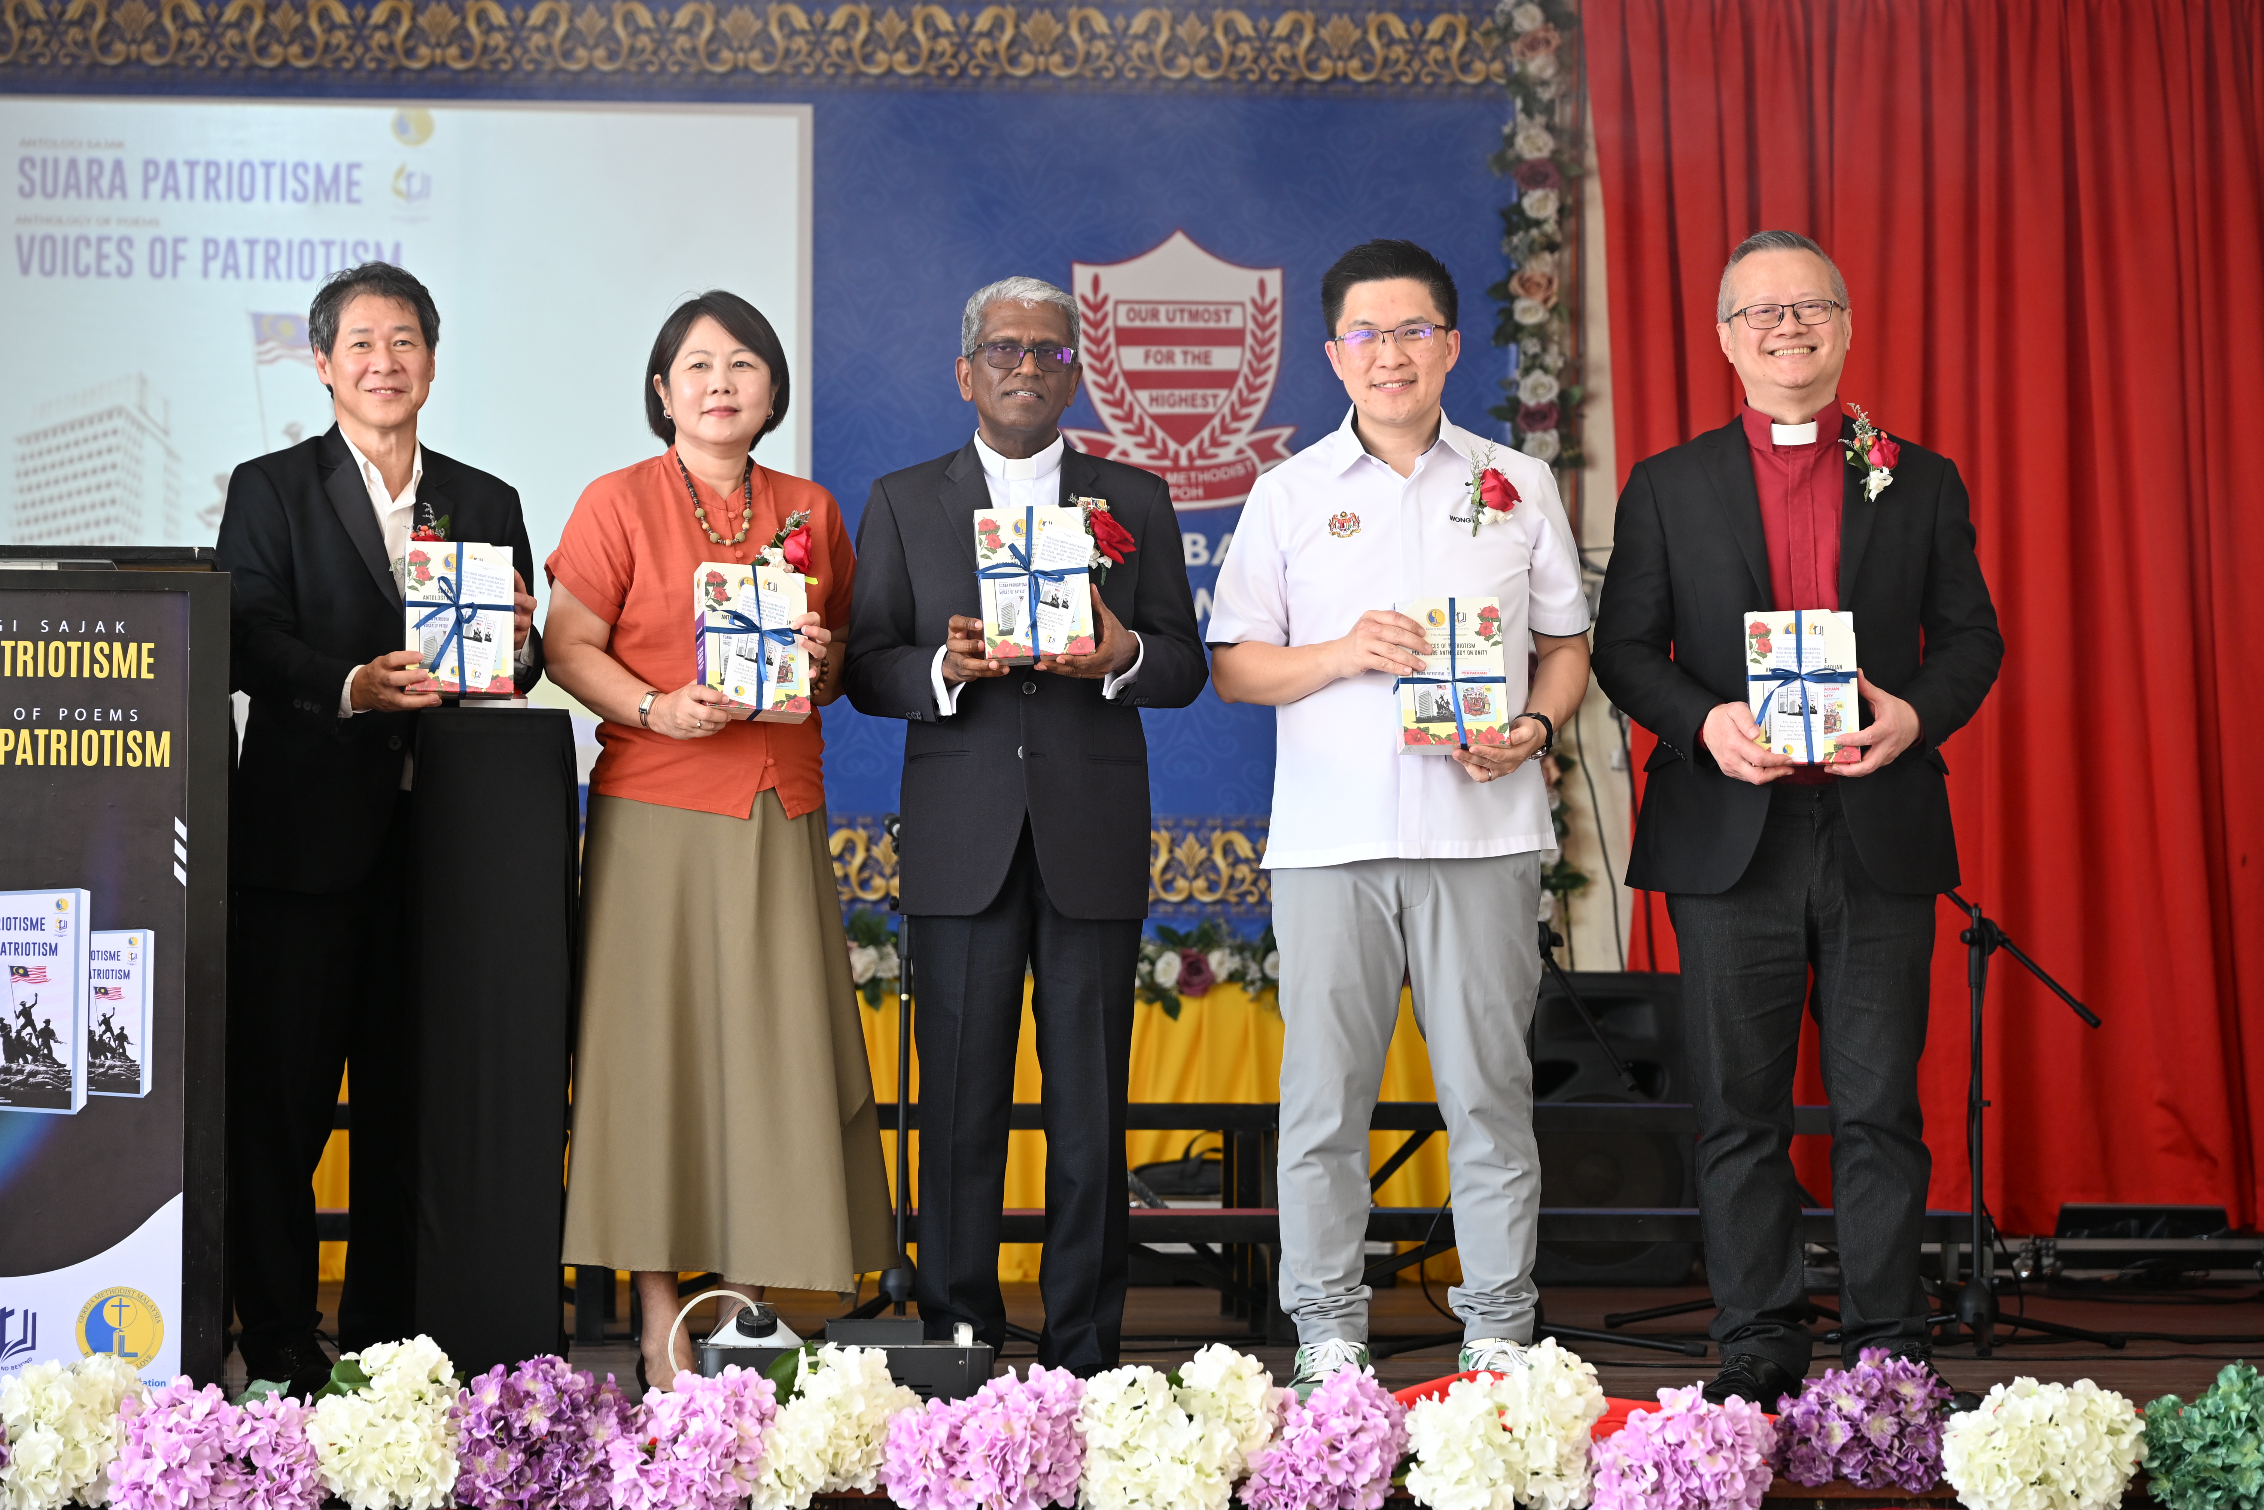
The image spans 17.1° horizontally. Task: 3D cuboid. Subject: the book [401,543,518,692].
[{"bbox_3d":[-0.919,-0.186,10.320,0.148,0.210,0.045,1,-8,-2],"label":"book"}]

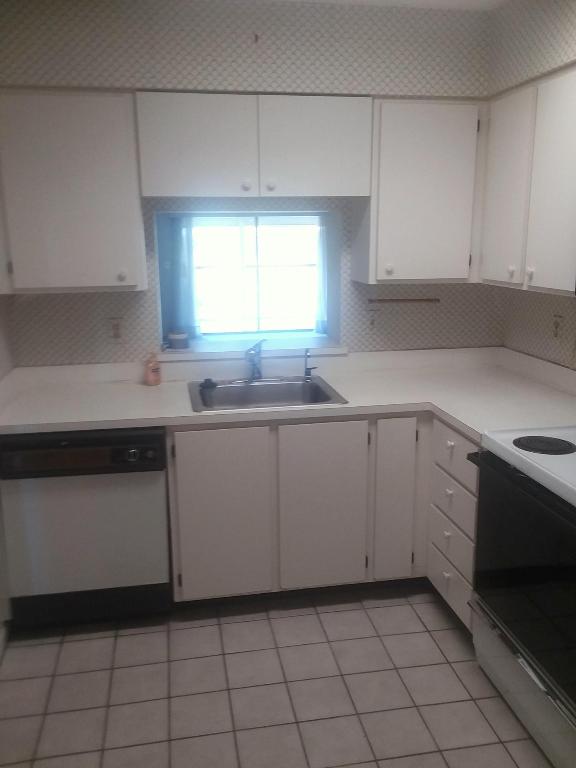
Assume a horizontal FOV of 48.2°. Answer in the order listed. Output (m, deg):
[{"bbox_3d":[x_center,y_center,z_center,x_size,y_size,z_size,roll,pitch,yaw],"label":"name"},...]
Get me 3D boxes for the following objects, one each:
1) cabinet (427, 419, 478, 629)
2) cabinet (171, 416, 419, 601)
[{"bbox_3d":[0.926,0.507,2.508,0.610,0.745,0.455,-3,13,-10],"label":"cabinet"},{"bbox_3d":[-0.011,0.433,2.856,1.000,0.745,0.600,-3,13,-10],"label":"cabinet"}]

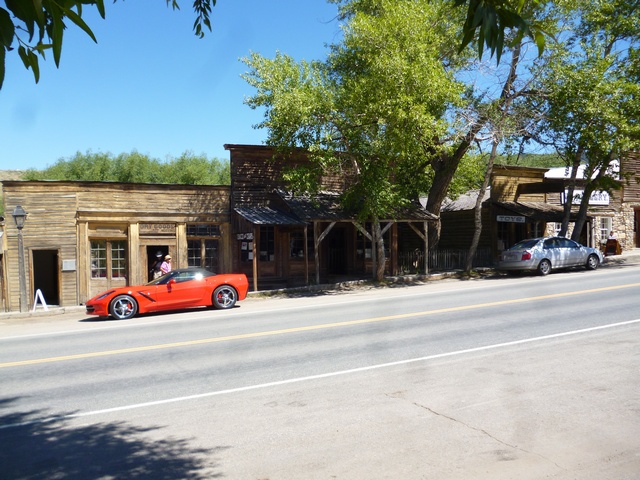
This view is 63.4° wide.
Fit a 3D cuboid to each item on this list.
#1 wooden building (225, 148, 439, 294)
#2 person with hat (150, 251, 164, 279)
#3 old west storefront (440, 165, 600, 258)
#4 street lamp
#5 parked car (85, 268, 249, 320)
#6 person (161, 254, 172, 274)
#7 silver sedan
[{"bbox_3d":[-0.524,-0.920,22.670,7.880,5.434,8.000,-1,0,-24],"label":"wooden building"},{"bbox_3d":[-5.747,1.244,18.342,0.520,1.708,0.420,-1,0,-30],"label":"person with hat"},{"bbox_3d":[9.326,-1.202,27.353,3.949,4.859,8.500,-1,0,-24],"label":"old west storefront"},{"bbox_3d":[-8.660,0.558,15.019,0.440,3.090,0.440,-1,0,-24],"label":"street lamp"},{"bbox_3d":[-4.363,1.438,15.022,4.495,1.235,1.877,-3,1,-24],"label":"parked car"},{"bbox_3d":[-5.351,1.296,18.081,0.400,1.530,0.480,-1,0,30],"label":"person"},{"bbox_3d":[9.400,0.583,21.079,4.480,1.470,1.735,-3,1,-24],"label":"silver sedan"}]

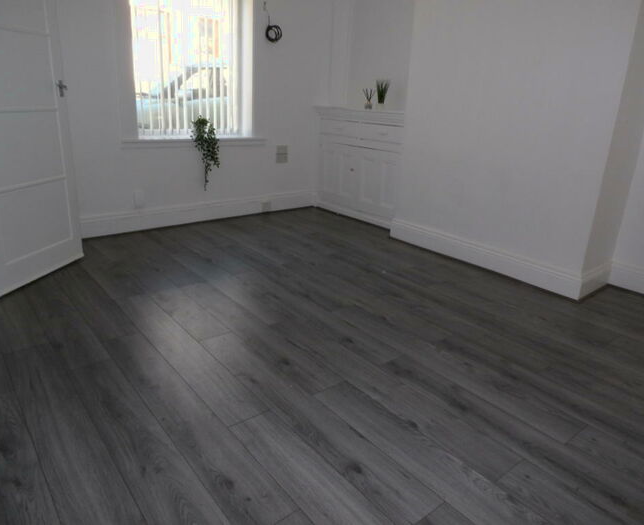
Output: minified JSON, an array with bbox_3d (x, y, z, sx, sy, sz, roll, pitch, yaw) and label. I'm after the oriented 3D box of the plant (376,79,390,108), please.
[{"bbox_3d":[0.582,-1.603,4.645,0.115,0.268,0.115,2,19,-1],"label":"plant"}]

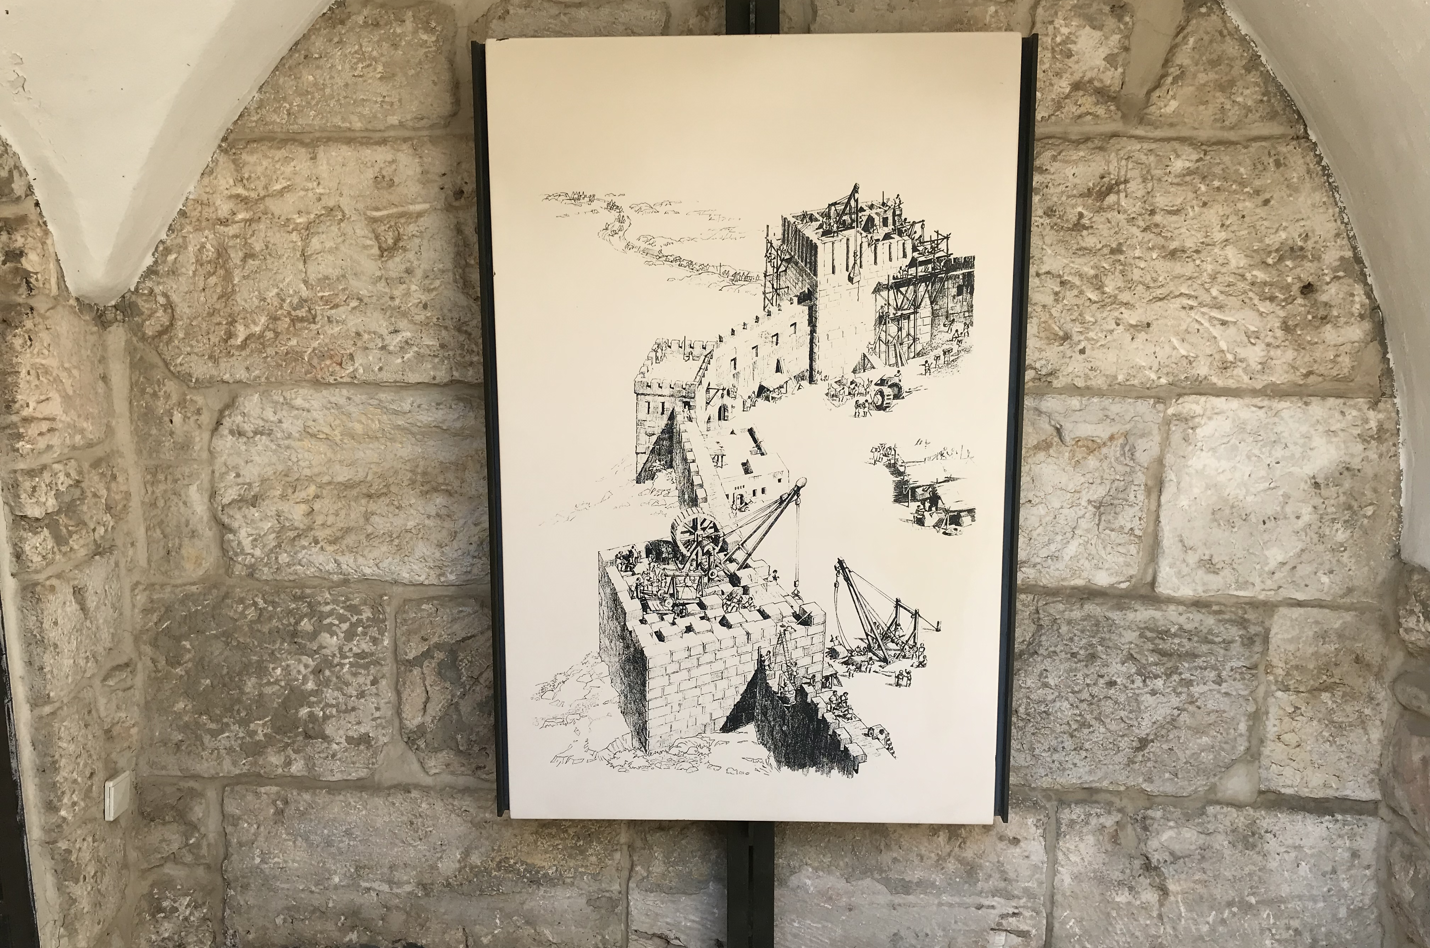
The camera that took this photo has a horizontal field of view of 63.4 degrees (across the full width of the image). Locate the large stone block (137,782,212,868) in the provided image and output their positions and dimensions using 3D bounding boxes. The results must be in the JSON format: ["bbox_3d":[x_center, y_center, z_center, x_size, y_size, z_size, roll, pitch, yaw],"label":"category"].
[{"bbox_3d":[-1.222,0.784,2.680,0.175,0.212,0.150,0,9,2],"label":"large stone block"}]

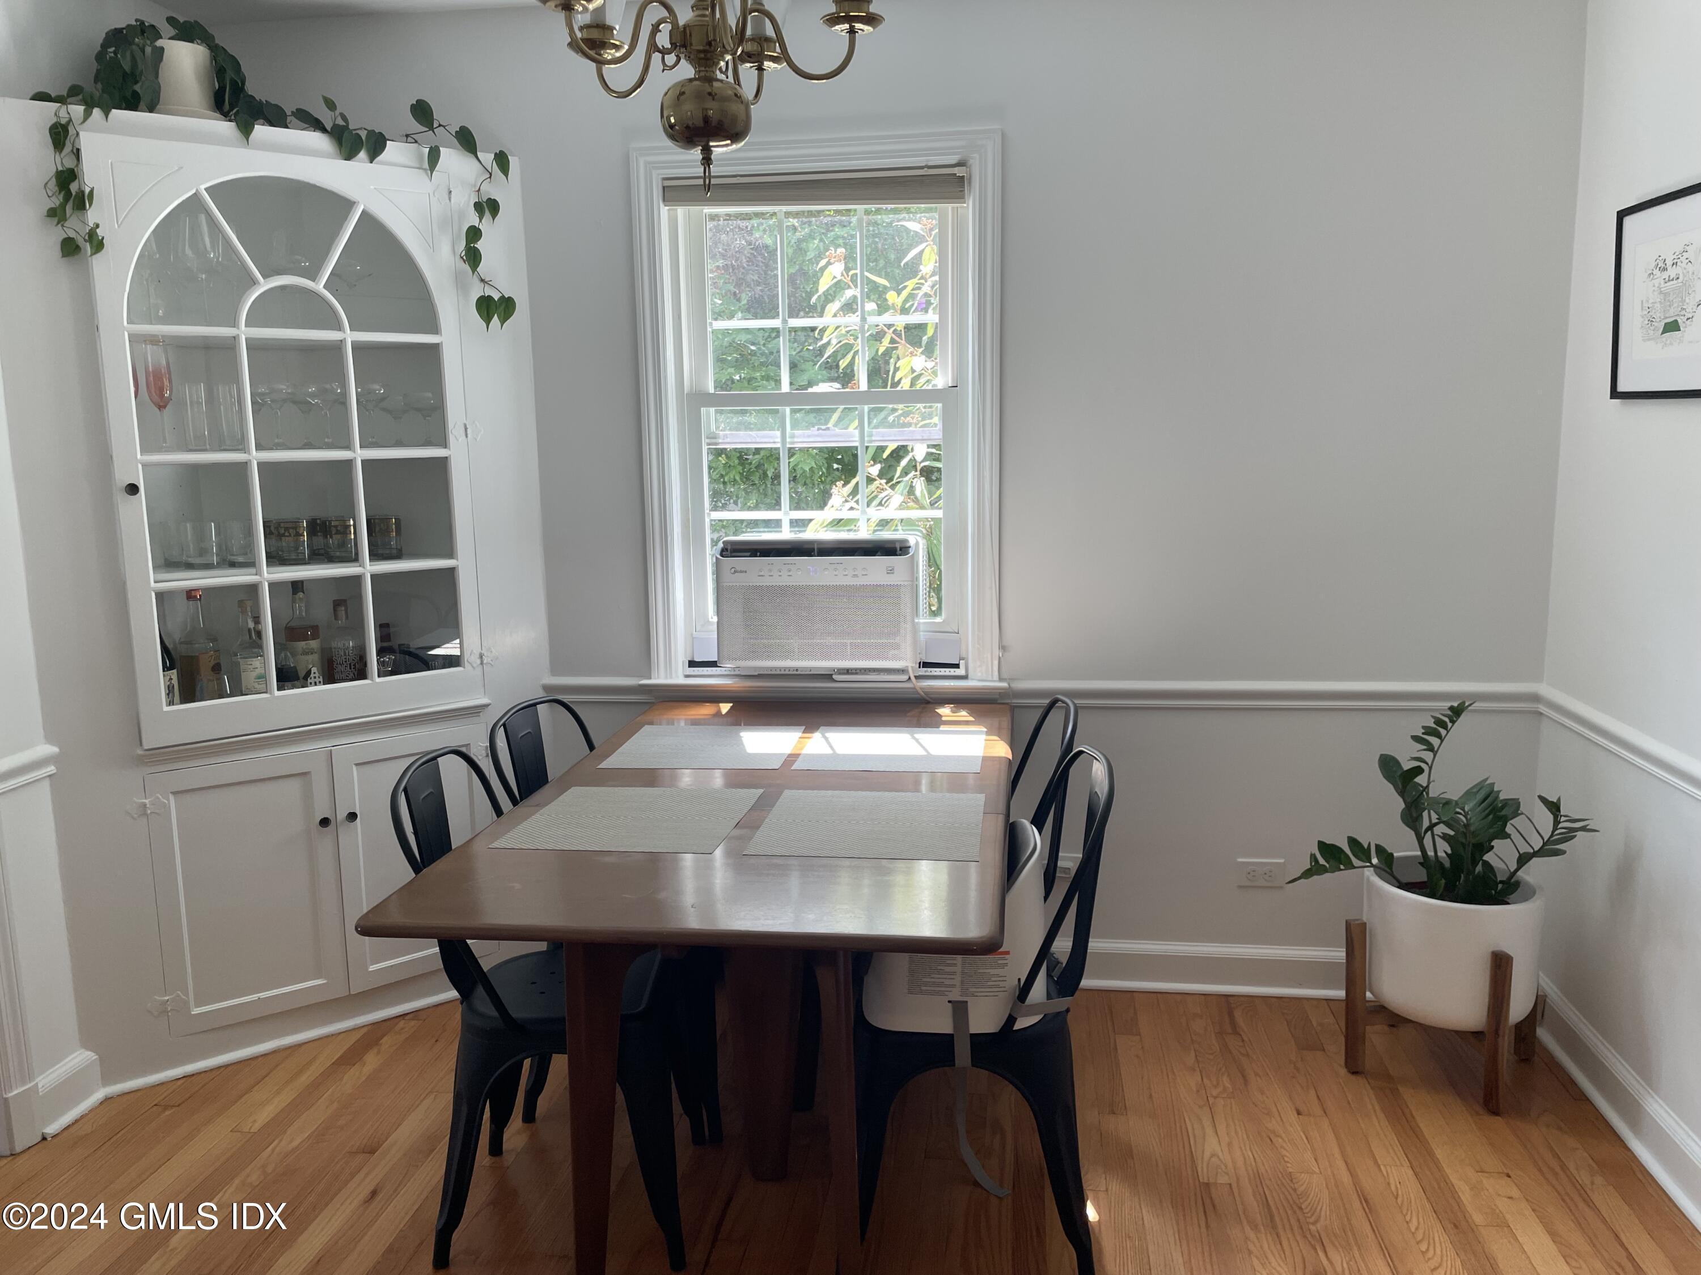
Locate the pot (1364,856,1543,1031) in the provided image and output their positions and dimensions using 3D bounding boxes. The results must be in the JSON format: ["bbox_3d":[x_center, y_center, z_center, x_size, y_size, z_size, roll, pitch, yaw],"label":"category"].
[{"bbox_3d":[1.285,0.656,2.751,0.344,0.288,0.344,0,9,8],"label":"pot"}]

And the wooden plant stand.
[{"bbox_3d":[1.286,0.764,2.768,0.330,0.340,0.330,6,11,38],"label":"wooden plant stand"}]

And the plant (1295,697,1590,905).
[{"bbox_3d":[1.238,0.351,2.692,0.600,0.450,0.430,0,9,8],"label":"plant"}]

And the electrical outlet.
[{"bbox_3d":[1.001,0.575,3.115,0.115,0.071,0.008,0,9,8],"label":"electrical outlet"}]

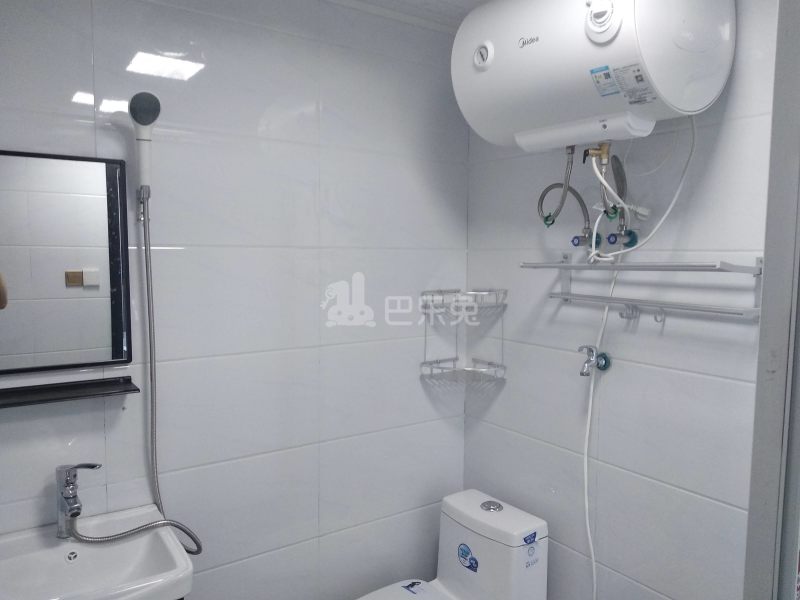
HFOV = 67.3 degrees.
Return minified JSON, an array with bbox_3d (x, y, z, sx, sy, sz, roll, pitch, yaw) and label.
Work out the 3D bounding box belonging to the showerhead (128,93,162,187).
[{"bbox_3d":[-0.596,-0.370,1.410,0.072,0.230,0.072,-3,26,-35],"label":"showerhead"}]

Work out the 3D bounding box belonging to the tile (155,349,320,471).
[{"bbox_3d":[-0.482,0.303,1.684,0.570,0.300,0.010,-3,6,-35],"label":"tile"}]

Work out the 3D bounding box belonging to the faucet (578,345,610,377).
[{"bbox_3d":[0.531,0.168,1.660,0.100,0.090,0.050,-3,6,-35],"label":"faucet"}]

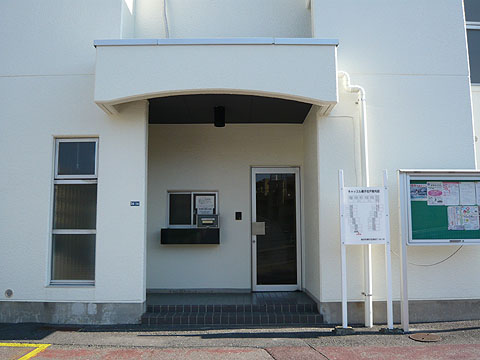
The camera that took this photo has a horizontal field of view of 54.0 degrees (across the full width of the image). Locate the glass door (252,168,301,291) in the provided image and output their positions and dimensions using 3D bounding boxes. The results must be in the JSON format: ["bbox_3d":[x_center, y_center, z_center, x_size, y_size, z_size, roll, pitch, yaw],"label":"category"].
[{"bbox_3d":[0.652,0.866,8.393,0.885,2.206,0.100,0,-6,0],"label":"glass door"}]

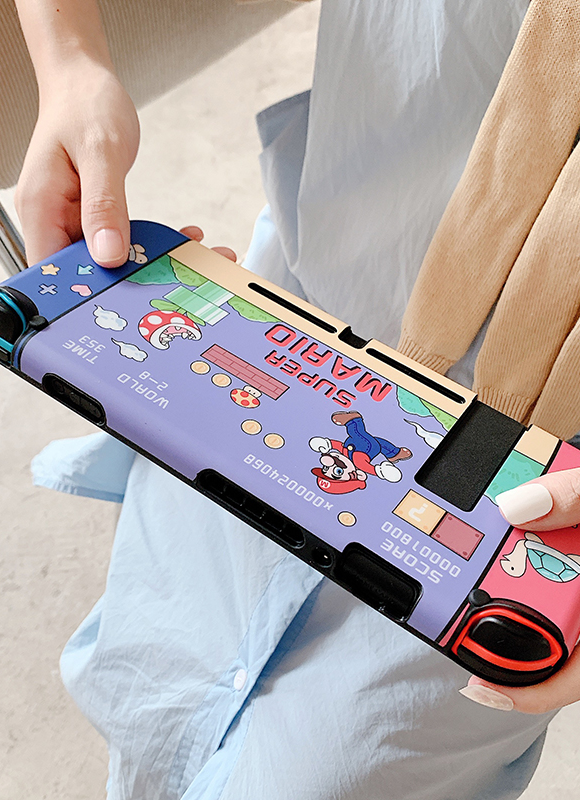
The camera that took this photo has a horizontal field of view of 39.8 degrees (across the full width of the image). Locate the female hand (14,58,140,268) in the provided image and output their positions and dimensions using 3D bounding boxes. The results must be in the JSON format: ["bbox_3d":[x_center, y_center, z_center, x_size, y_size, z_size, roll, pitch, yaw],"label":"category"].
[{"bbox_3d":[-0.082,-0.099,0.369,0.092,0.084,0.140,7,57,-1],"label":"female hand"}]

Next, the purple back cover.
[{"bbox_3d":[0.002,0.002,0.297,0.174,0.016,0.103,30,42,16],"label":"purple back cover"}]

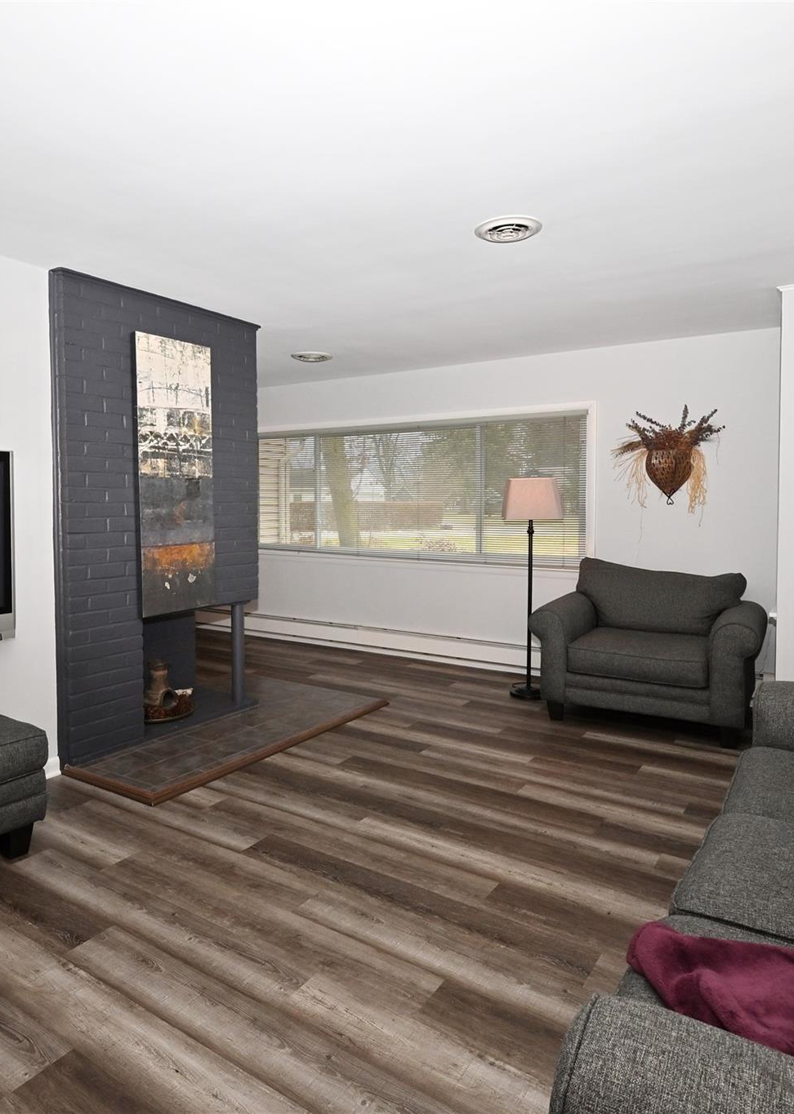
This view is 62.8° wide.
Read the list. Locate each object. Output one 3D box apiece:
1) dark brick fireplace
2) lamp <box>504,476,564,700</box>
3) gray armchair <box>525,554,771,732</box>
[{"bbox_3d":[-1.553,-0.192,3.927,0.660,2.470,1.340,1,4,34],"label":"dark brick fireplace"},{"bbox_3d":[0.941,0.212,4.546,0.390,1.530,0.390,0,3,16],"label":"lamp"},{"bbox_3d":[1.602,0.522,4.062,1.240,0.950,0.930,1,4,34],"label":"gray armchair"}]

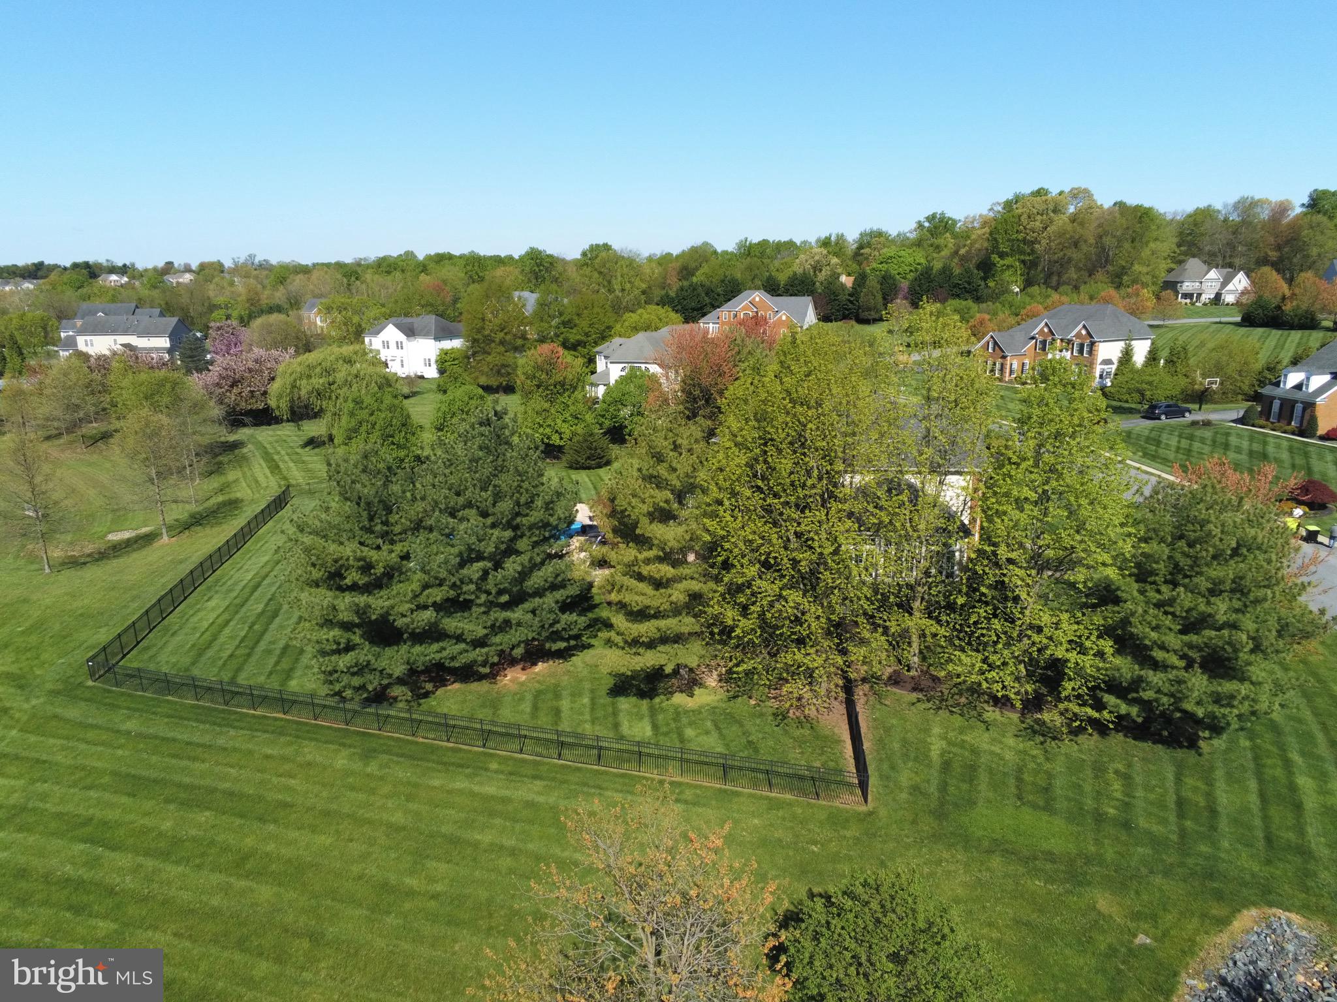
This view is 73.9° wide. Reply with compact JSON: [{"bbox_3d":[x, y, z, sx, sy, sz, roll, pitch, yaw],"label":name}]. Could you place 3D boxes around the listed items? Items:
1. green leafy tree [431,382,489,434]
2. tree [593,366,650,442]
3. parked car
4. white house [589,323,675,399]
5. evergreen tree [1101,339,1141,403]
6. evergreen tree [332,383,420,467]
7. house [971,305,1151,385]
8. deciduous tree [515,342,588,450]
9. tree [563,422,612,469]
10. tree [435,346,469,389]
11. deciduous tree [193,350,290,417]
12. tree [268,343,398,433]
[{"bbox_3d":[-23.066,-8.548,96.849,6.730,8.990,6.730,-5,15,-13],"label":"green leafy tree"},{"bbox_3d":[-5.309,-10.643,98.877,6.340,8.760,6.340,-2,15,-3],"label":"tree"},{"bbox_3d":[55.737,-10.118,98.705,4.800,1.720,1.930,-4,15,-11],"label":"parked car"},{"bbox_3d":[-2.166,-17.168,112.700,14.000,9.700,17.000,2,15,12],"label":"white house"},{"bbox_3d":[56.643,-16.424,108.955,4.140,8.160,4.140,7,17,27],"label":"evergreen tree"},{"bbox_3d":[-31.301,-7.884,93.813,8.700,9.270,8.700,-6,16,-18],"label":"evergreen tree"},{"bbox_3d":[56.066,-22.415,126.035,17.000,10.680,16.000,-9,17,-28],"label":"house"},{"bbox_3d":[-12.692,-10.672,94.442,7.830,12.160,7.830,-3,15,-7],"label":"deciduous tree"},{"bbox_3d":[-8.242,-5.607,89.397,4.950,4.710,4.950,-2,15,-5],"label":"tree"},{"bbox_3d":[-32.998,-19.685,134.095,4.930,7.070,4.930,-5,15,-13],"label":"tree"},{"bbox_3d":[-59.499,-16.112,122.724,12.230,9.960,12.230,-8,16,-25],"label":"deciduous tree"},{"bbox_3d":[-42.569,-13.763,110.533,14.900,11.450,14.900,-7,16,-20],"label":"tree"}]

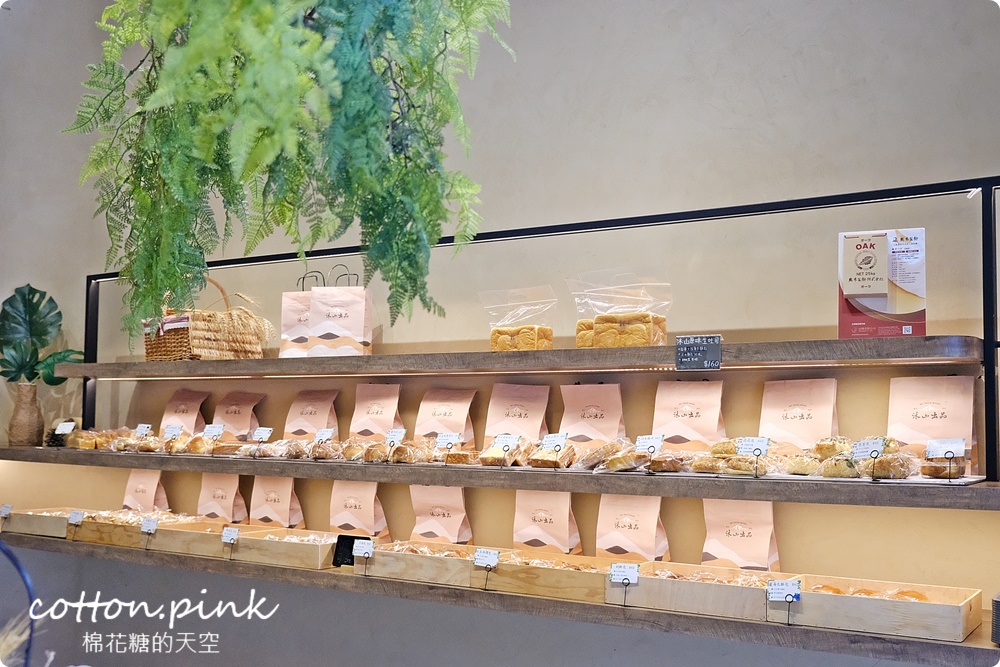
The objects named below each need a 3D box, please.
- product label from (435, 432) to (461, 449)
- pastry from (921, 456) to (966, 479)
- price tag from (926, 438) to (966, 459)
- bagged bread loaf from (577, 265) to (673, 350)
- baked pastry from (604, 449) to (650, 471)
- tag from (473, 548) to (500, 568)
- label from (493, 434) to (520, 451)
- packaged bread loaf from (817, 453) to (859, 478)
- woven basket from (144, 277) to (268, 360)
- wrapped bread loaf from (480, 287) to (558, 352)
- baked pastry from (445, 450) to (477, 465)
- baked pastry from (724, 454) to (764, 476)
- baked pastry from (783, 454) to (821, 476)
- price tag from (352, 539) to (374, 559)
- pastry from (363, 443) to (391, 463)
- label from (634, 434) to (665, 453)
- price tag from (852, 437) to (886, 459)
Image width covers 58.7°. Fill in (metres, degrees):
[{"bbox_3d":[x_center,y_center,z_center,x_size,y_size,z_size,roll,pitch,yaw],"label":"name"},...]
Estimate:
[{"bbox_3d":[-0.167,0.345,2.857,0.086,0.050,0.008,-3,-35,30],"label":"product label"},{"bbox_3d":[1.031,0.308,2.066,0.090,0.057,0.090,-3,-5,30],"label":"pastry"},{"bbox_3d":[1.091,0.282,2.174,0.086,0.050,0.008,-5,-37,29],"label":"price tag"},{"bbox_3d":[0.349,-0.067,2.493,0.245,0.220,0.130,-3,-5,30],"label":"bagged bread loaf"},{"bbox_3d":[0.388,0.388,2.704,0.115,0.062,0.115,-3,-5,29],"label":"baked pastry"},{"bbox_3d":[-0.037,0.633,2.508,0.076,0.048,0.008,-3,-23,30],"label":"tag"},{"bbox_3d":[0.023,0.335,2.746,0.086,0.050,0.008,-3,-35,30],"label":"label"},{"bbox_3d":[0.933,0.364,2.442,0.100,0.060,0.095,-3,-5,29],"label":"packaged bread loaf"},{"bbox_3d":[-1.245,-0.050,3.733,0.280,0.345,0.370,-3,-5,29],"label":"woven basket"},{"bbox_3d":[0.056,-0.036,2.707,0.220,0.195,0.125,-3,-5,30],"label":"wrapped bread loaf"},{"bbox_3d":[-0.116,0.407,2.921,0.096,0.043,0.075,-3,-5,30],"label":"baked pastry"},{"bbox_3d":[0.700,0.379,2.544,0.110,0.055,0.100,-3,-5,29],"label":"baked pastry"},{"bbox_3d":[0.836,0.363,2.457,0.096,0.053,0.095,-3,-5,30],"label":"baked pastry"},{"bbox_3d":[-0.459,0.723,2.990,0.079,0.053,0.006,-3,-20,29],"label":"price tag"},{"bbox_3d":[-0.393,0.382,2.831,0.072,0.050,0.075,-3,-5,30],"label":"pastry"},{"bbox_3d":[0.389,0.285,2.302,0.076,0.047,0.008,-3,-30,30],"label":"label"},{"bbox_3d":[0.934,0.294,2.253,0.083,0.050,0.008,-8,-38,27],"label":"price tag"}]

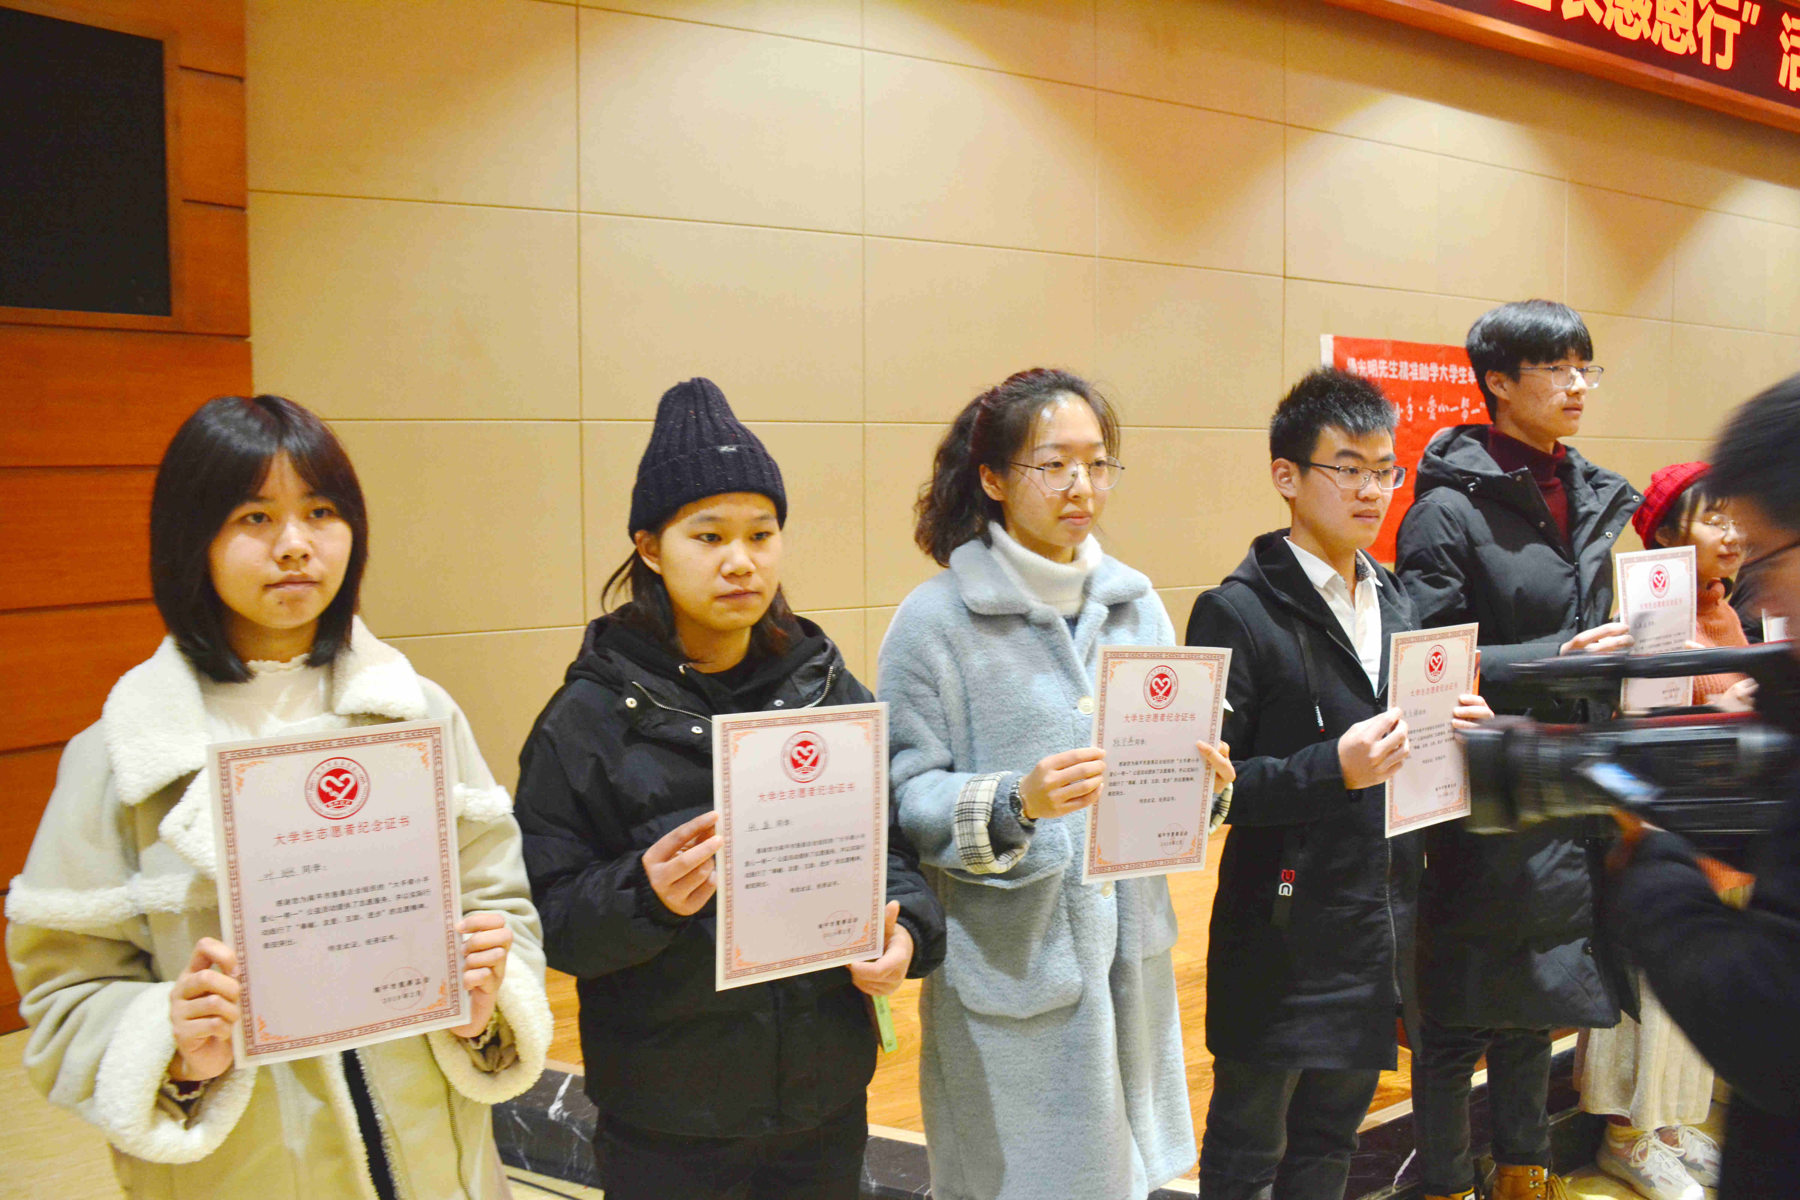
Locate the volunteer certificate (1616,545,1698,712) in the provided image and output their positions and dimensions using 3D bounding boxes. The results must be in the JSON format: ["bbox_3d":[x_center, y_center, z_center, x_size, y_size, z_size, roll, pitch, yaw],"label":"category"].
[{"bbox_3d":[1.278,0.064,2.275,0.210,0.297,0.010,-5,6,-27],"label":"volunteer certificate"}]

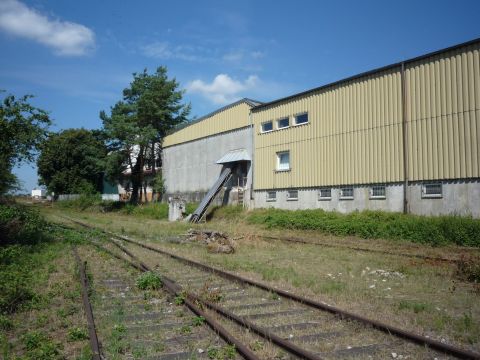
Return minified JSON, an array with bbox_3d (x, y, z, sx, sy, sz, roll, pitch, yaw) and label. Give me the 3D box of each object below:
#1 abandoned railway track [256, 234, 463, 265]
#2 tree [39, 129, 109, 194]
[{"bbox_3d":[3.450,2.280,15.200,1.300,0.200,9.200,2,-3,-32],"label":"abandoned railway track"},{"bbox_3d":[-22.030,-1.960,58.000,9.400,9.600,8.800,1,-3,-21],"label":"tree"}]

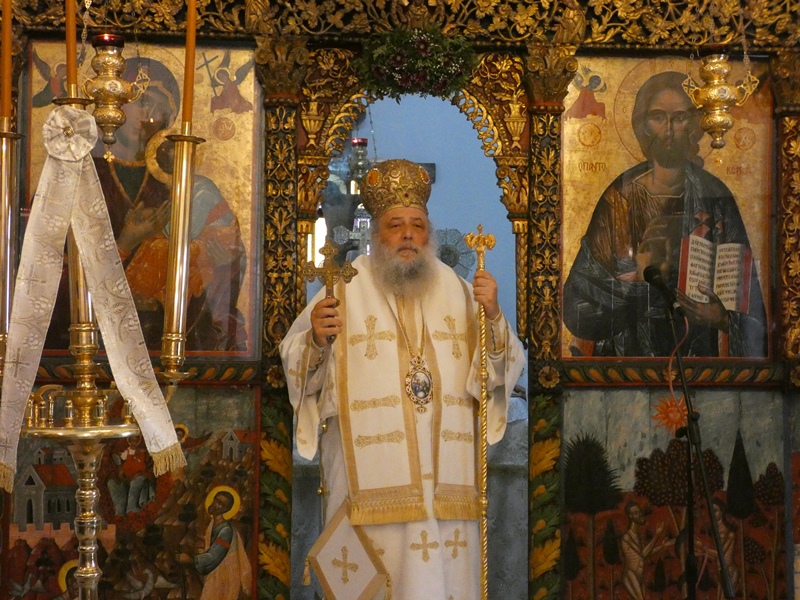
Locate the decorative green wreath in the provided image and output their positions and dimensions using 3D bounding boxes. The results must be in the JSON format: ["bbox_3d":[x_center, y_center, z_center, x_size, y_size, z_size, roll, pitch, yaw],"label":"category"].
[{"bbox_3d":[0.051,-0.728,3.430,0.375,0.225,0.140,0,-6,-2],"label":"decorative green wreath"}]

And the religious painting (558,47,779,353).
[{"bbox_3d":[0.855,-0.290,3.560,0.675,0.975,0.040,0,-5,-2],"label":"religious painting"}]

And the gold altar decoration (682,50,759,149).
[{"bbox_3d":[0.904,-0.568,3.140,0.210,0.275,0.200,-1,-6,11],"label":"gold altar decoration"}]

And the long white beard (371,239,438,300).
[{"bbox_3d":[0.013,-0.088,3.140,0.185,0.170,0.120,0,-8,-10],"label":"long white beard"}]

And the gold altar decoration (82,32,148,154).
[{"bbox_3d":[-0.793,-0.572,3.070,0.185,0.325,0.185,1,-6,-6],"label":"gold altar decoration"}]

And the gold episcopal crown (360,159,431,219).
[{"bbox_3d":[-0.013,-0.323,3.210,0.200,0.165,0.200,-1,-11,-11],"label":"gold episcopal crown"}]

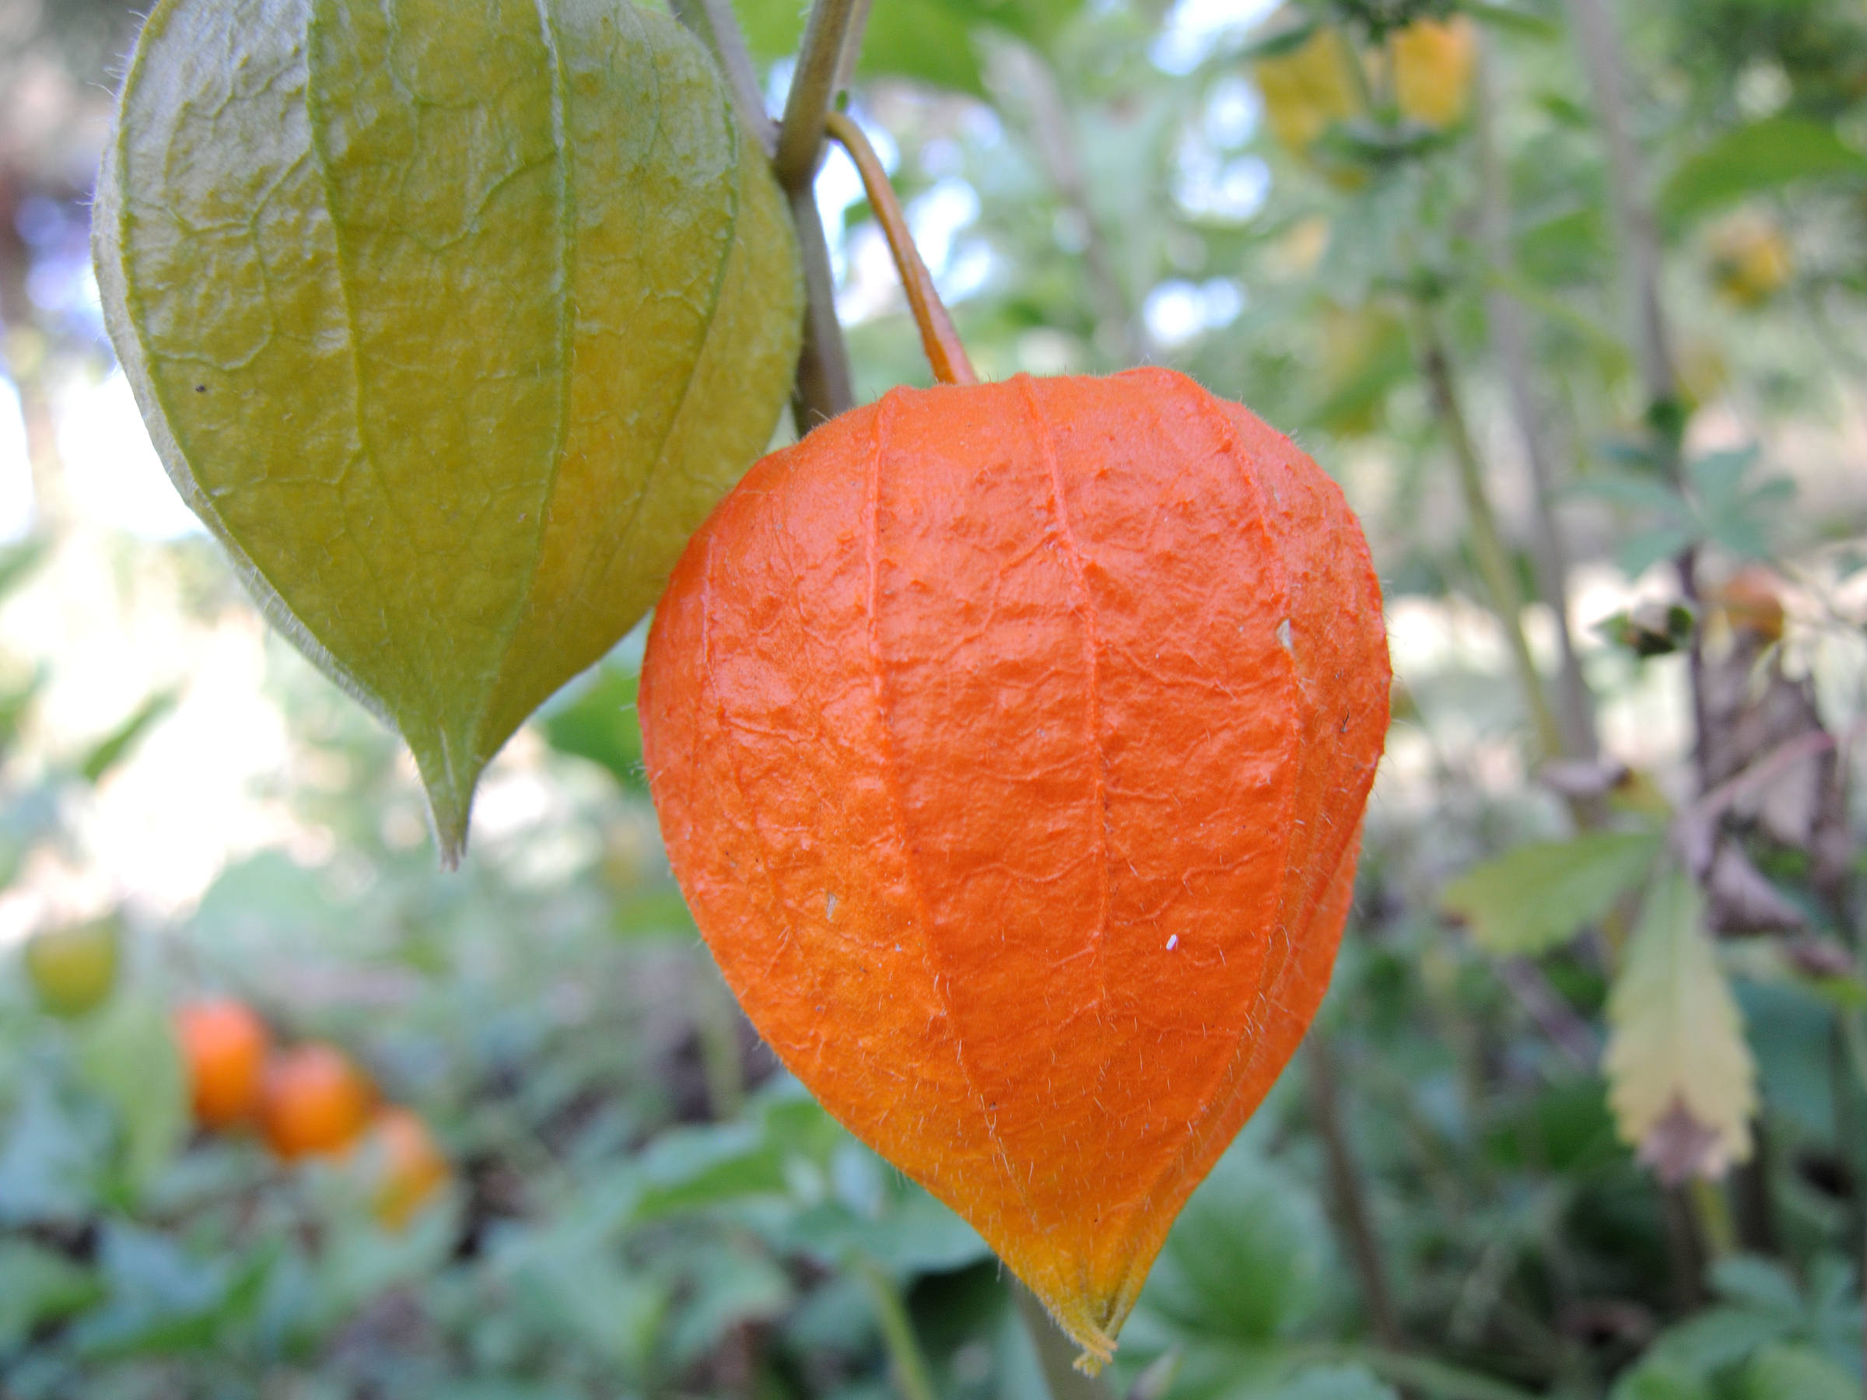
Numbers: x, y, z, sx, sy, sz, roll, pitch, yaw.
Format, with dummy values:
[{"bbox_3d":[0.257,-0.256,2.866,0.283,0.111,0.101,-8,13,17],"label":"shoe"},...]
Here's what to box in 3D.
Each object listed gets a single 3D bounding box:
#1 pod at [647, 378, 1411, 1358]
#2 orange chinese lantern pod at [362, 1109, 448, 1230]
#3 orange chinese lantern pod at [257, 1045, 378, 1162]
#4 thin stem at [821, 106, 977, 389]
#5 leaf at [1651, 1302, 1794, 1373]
[{"bbox_3d":[0.006,0.011,0.100,0.048,0.066,0.048,-5,3,0],"label":"pod"},{"bbox_3d":[-0.224,0.199,0.640,0.038,0.050,0.038,-2,6,0],"label":"orange chinese lantern pod"},{"bbox_3d":[-0.265,0.174,0.650,0.043,0.051,0.043,-2,6,0],"label":"orange chinese lantern pod"},{"bbox_3d":[-0.002,-0.031,0.105,0.004,0.021,0.004,-28,-3,0],"label":"thin stem"},{"bbox_3d":[0.312,0.255,0.600,0.055,0.018,0.045,0,24,0],"label":"leaf"}]

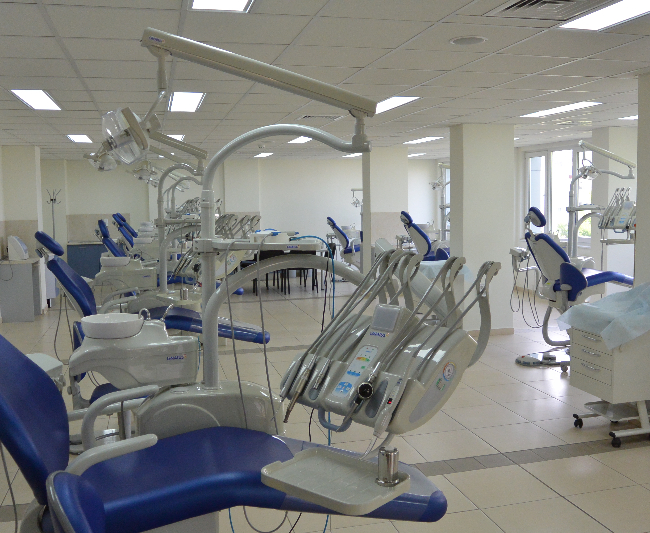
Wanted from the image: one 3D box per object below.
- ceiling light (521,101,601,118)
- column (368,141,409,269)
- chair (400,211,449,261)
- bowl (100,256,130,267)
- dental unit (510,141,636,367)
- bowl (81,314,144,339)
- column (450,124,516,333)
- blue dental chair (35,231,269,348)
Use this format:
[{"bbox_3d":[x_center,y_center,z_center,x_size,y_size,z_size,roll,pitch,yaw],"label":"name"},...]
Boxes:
[{"bbox_3d":[2.298,-1.540,6.749,0.275,0.050,1.140,-2,6,-14],"label":"ceiling light"},{"bbox_3d":[1.018,-0.733,11.587,0.660,2.482,0.380,-2,6,-14],"label":"column"},{"bbox_3d":[1.883,-0.067,9.859,1.640,1.470,0.700,-2,6,-14],"label":"chair"},{"bbox_3d":[-1.734,-0.025,5.703,0.246,0.070,0.246,-2,6,-14],"label":"bowl"},{"bbox_3d":[2.821,-0.210,7.384,1.960,2.210,1.230,-2,6,-14],"label":"dental unit"},{"bbox_3d":[-0.843,0.242,2.743,0.250,0.070,0.250,-2,6,-14],"label":"bowl"},{"bbox_3d":[1.869,-0.420,8.263,0.650,2.482,0.370,-2,6,-14],"label":"column"},{"bbox_3d":[-1.263,0.438,5.263,1.690,1.440,0.700,-2,6,-14],"label":"blue dental chair"}]

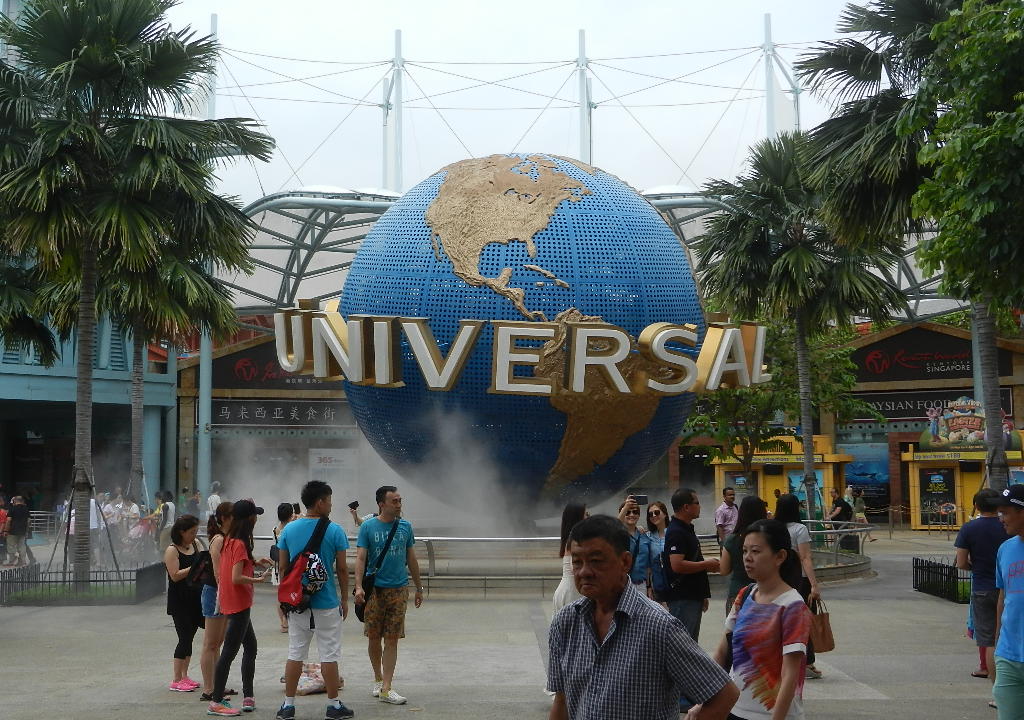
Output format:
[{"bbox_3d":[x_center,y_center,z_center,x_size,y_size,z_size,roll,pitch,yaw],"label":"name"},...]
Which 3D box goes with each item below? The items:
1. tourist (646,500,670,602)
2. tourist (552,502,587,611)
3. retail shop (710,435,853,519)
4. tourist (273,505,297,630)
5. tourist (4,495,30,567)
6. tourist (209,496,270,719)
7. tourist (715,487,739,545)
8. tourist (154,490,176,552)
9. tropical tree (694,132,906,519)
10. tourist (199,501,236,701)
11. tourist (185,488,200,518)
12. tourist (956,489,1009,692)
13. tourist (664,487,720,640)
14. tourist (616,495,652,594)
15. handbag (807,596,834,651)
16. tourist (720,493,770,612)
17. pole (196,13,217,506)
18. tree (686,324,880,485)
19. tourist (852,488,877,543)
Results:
[{"bbox_3d":[1.451,2.161,12.816,0.480,1.580,0.320,-2,-6,18],"label":"tourist"},{"bbox_3d":[0.483,1.986,11.045,0.380,1.580,0.450,3,-7,-30],"label":"tourist"},{"bbox_3d":[10.793,4.882,53.188,5.100,3.848,2.800,-3,-6,20],"label":"retail shop"},{"bbox_3d":[-2.706,2.514,16.151,0.480,1.537,0.440,-3,-6,21],"label":"tourist"},{"bbox_3d":[-11.667,4.027,31.398,0.520,1.640,0.420,2,-6,-18],"label":"tourist"},{"bbox_3d":[-2.081,1.879,10.174,0.450,1.618,0.420,2,-6,-24],"label":"tourist"},{"bbox_3d":[3.126,2.714,19.226,0.500,1.750,0.320,2,-6,-23],"label":"tourist"},{"bbox_3d":[-7.374,3.688,28.423,0.480,1.700,0.350,3,-7,-30],"label":"tourist"},{"bbox_3d":[7.178,-0.442,32.512,5.100,10.454,5.100,-1,-6,0],"label":"tropical tree"},{"bbox_3d":[-2.426,1.971,10.929,0.380,1.600,0.450,1,-6,-7],"label":"tourist"},{"bbox_3d":[-7.630,4.020,31.926,0.360,1.740,0.480,-2,-6,21],"label":"tourist"},{"bbox_3d":[3.736,1.860,10.420,0.550,1.690,0.360,1,-6,-12],"label":"tourist"},{"bbox_3d":[1.366,1.820,10.156,0.410,1.672,0.470,1,-6,-12],"label":"tourist"},{"bbox_3d":[1.180,2.122,12.618,0.500,1.620,0.500,-1,-6,6],"label":"tourist"},{"bbox_3d":[2.751,2.355,11.850,0.160,0.470,0.300,-6,-8,43],"label":"handbag"},{"bbox_3d":[1.864,1.880,10.479,0.480,1.608,0.380,1,-6,-12],"label":"tourist"},{"bbox_3d":[-11.092,-3.207,48.450,0.450,19.397,0.450,-1,-6,0],"label":"pole"},{"bbox_3d":[8.534,2.146,42.005,6.200,7.100,5.800,0,-6,0],"label":"tree"},{"bbox_3d":[10.858,4.772,40.943,0.600,1.650,0.450,-1,-6,6],"label":"tourist"}]

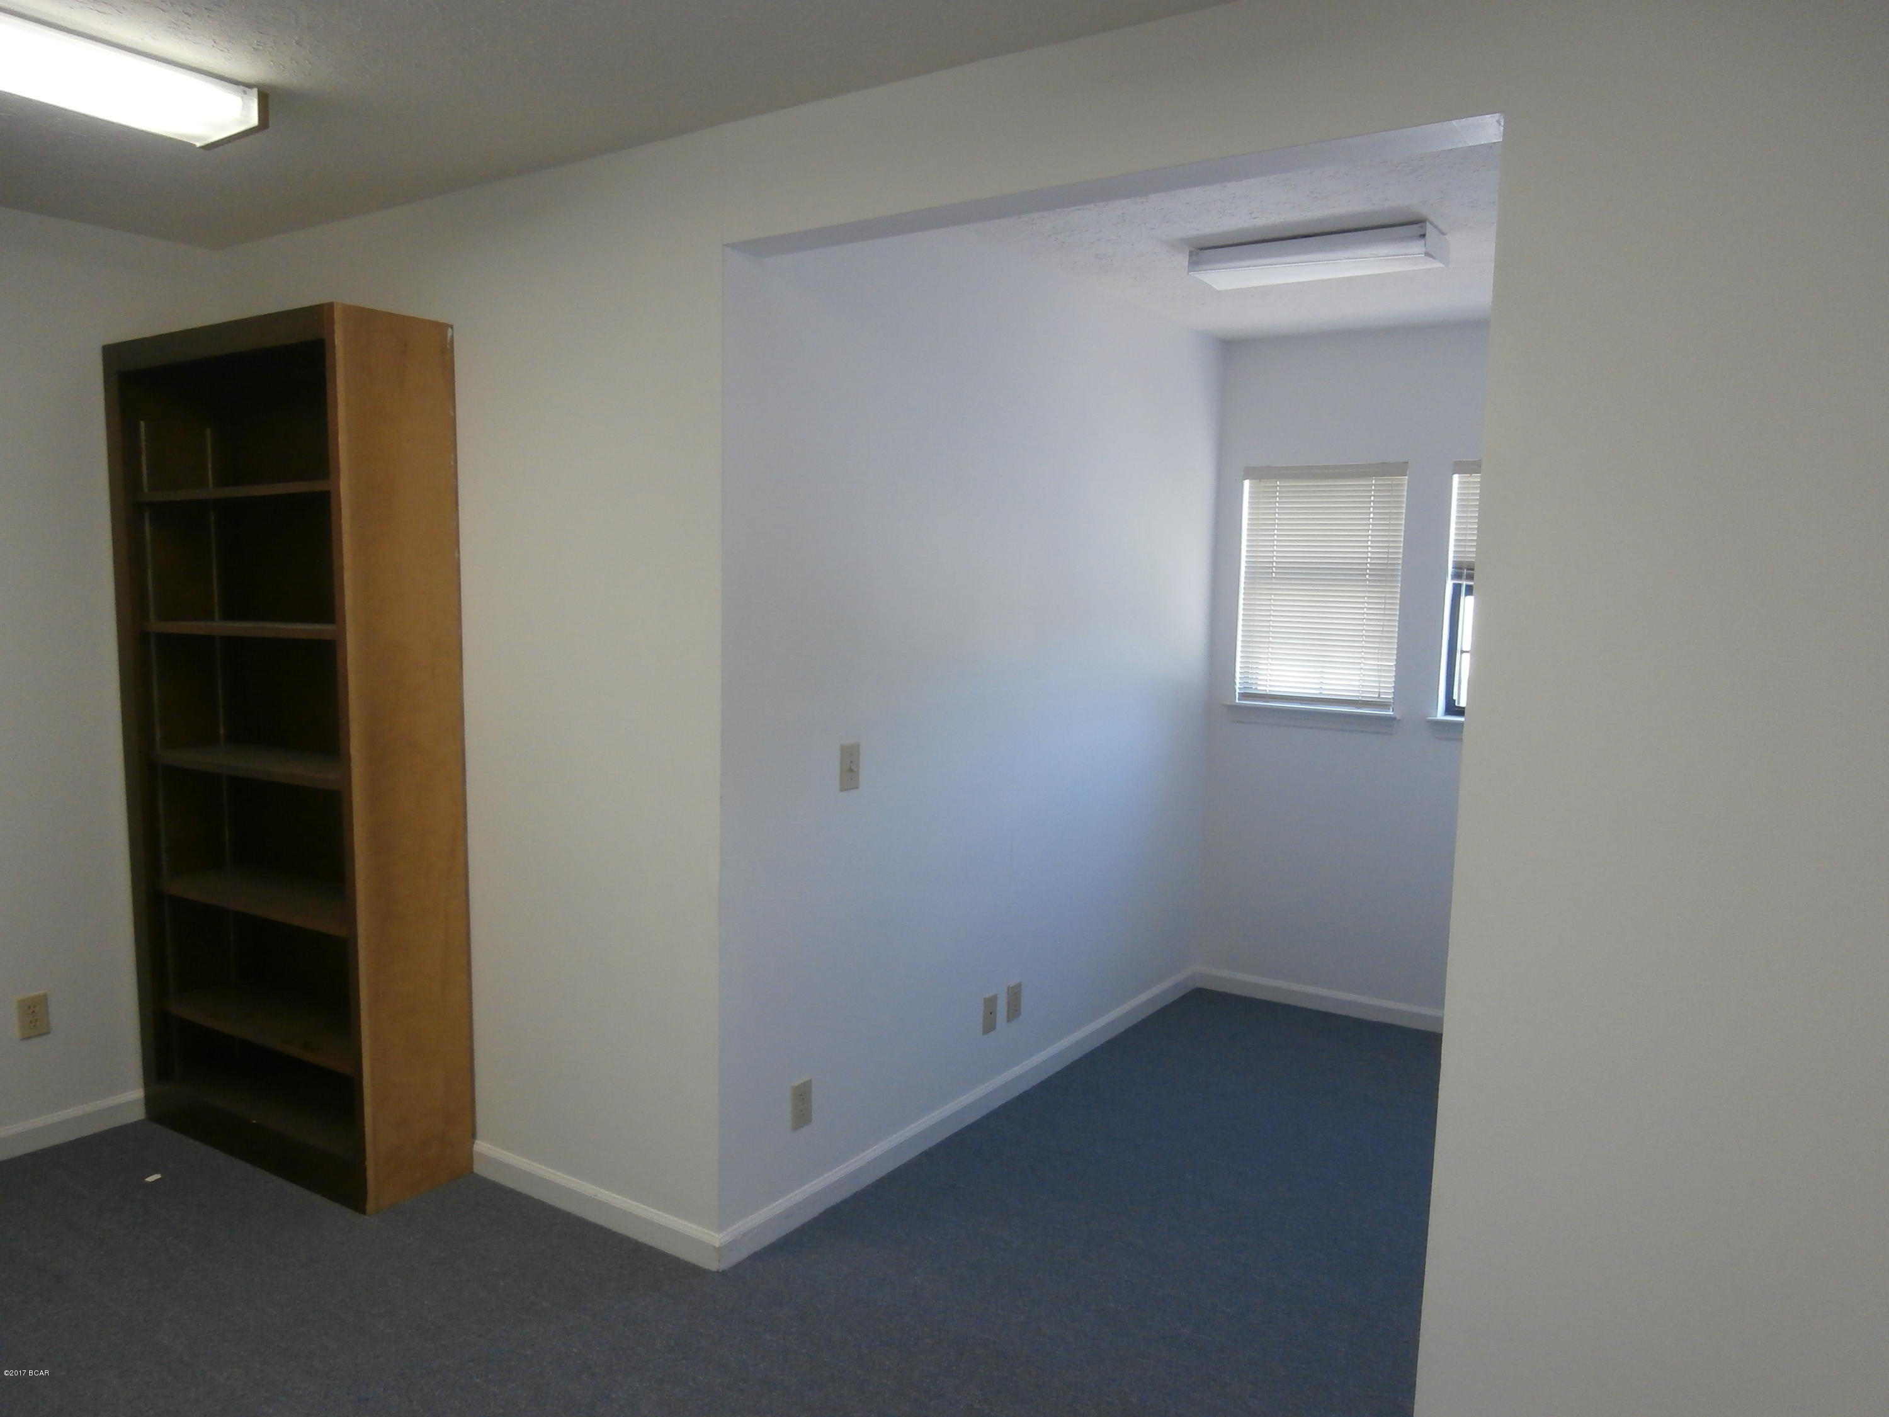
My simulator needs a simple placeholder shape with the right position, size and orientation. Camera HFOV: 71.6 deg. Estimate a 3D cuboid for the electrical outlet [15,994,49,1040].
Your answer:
[{"bbox_3d":[-2.410,0.817,3.469,0.010,0.115,0.071,5,8,34],"label":"electrical outlet"}]

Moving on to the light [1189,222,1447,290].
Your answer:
[{"bbox_3d":[0.953,-1.162,3.366,0.604,0.080,0.193,5,8,34],"label":"light"}]

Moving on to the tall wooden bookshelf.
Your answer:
[{"bbox_3d":[-1.724,0.114,3.433,1.060,2.130,0.300,5,8,34],"label":"tall wooden bookshelf"}]

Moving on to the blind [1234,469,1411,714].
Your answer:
[{"bbox_3d":[1.330,-0.431,4.646,0.576,0.848,0.045,5,8,34],"label":"blind"}]

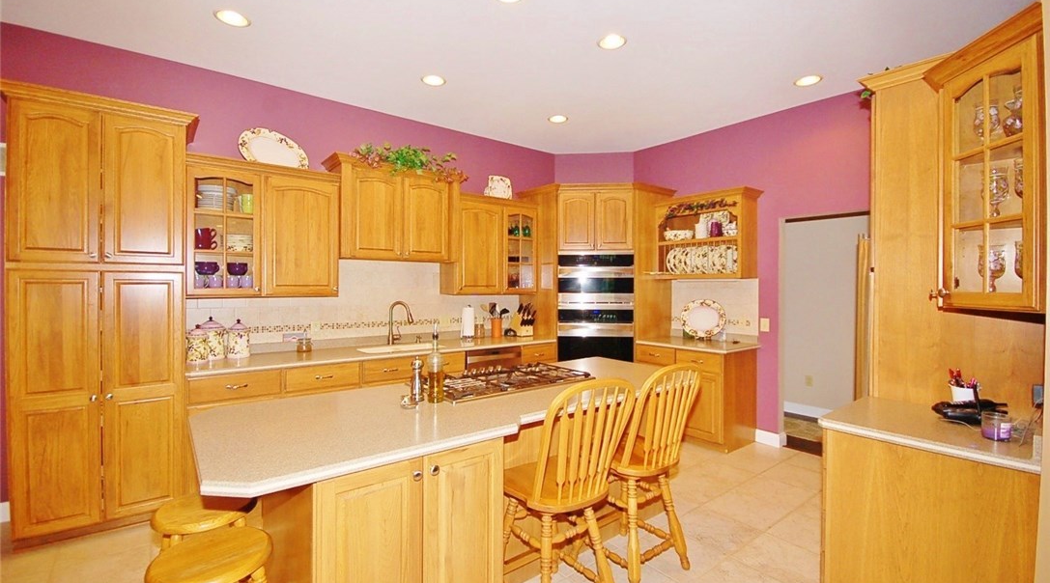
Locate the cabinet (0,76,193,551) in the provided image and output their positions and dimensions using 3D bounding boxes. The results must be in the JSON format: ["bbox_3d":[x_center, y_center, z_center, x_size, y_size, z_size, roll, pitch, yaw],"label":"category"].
[{"bbox_3d":[-2.594,0.140,2.786,0.797,2.496,0.691,0,1,-37],"label":"cabinet"}]

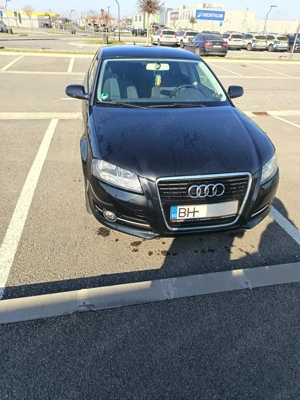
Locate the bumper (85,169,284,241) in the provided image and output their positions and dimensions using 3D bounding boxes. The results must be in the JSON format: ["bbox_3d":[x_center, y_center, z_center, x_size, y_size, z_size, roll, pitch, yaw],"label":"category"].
[{"bbox_3d":[0.360,-0.035,2.229,1.740,0.500,0.530,-4,32,-11],"label":"bumper"}]

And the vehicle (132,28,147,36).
[{"bbox_3d":[-2.691,-42.873,71.240,4.200,1.500,1.780,-4,32,-10],"label":"vehicle"}]

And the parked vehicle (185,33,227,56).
[{"bbox_3d":[4.080,-11.680,20.750,1.840,1.440,4.750,-4,33,-11],"label":"parked vehicle"}]

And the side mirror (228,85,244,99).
[{"bbox_3d":[0.995,-1.243,3.195,0.195,0.140,0.110,-4,32,-11],"label":"side mirror"}]

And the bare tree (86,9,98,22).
[{"bbox_3d":[-9.224,-28.702,44.801,1.800,3.750,1.800,3,32,0],"label":"bare tree"}]

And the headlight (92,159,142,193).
[{"bbox_3d":[-0.235,-0.165,2.026,0.350,0.175,0.380,1,32,-3],"label":"headlight"}]

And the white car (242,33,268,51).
[{"bbox_3d":[11.800,-18.350,32.150,1.800,1.660,4.400,-3,33,-10],"label":"white car"}]

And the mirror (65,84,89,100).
[{"bbox_3d":[-0.757,-1.120,2.880,0.240,0.150,0.130,-4,31,-11],"label":"mirror"}]

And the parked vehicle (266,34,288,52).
[{"bbox_3d":[15.291,-19.502,34.340,1.800,1.680,4.350,-4,32,-10],"label":"parked vehicle"}]

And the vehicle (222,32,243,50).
[{"bbox_3d":[9.341,-18.850,32.839,1.780,1.660,4.500,-4,32,-10],"label":"vehicle"}]

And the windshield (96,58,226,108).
[{"bbox_3d":[0.121,-1.286,2.965,1.360,0.130,0.860,-4,59,-11],"label":"windshield"}]

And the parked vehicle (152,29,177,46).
[{"bbox_3d":[1.560,-18.000,30.700,1.784,1.650,4.500,-3,33,-10],"label":"parked vehicle"}]

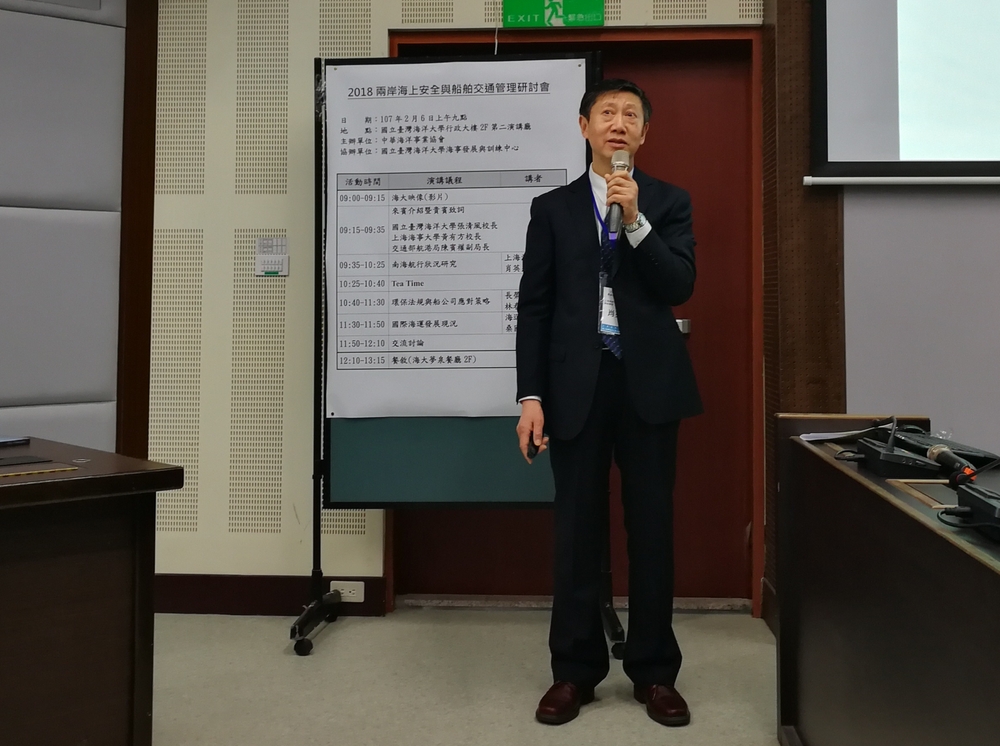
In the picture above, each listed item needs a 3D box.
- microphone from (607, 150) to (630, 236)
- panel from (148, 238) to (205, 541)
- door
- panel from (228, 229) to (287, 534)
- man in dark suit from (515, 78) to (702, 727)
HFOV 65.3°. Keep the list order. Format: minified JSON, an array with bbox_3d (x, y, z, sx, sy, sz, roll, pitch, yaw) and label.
[{"bbox_3d":[0.293,-0.444,1.940,0.048,0.230,0.048,5,-13,6],"label":"microphone"},{"bbox_3d":[-1.160,0.027,2.800,0.186,1.090,0.020,0,-2,2],"label":"panel"},{"bbox_3d":[0.270,-0.202,2.790,1.285,2.010,0.070,0,-2,2],"label":"door"},{"bbox_3d":[-0.866,0.029,2.790,0.188,1.095,0.020,0,-2,2],"label":"panel"},{"bbox_3d":[0.288,0.075,2.050,0.490,1.670,0.380,0,-2,10],"label":"man in dark suit"}]

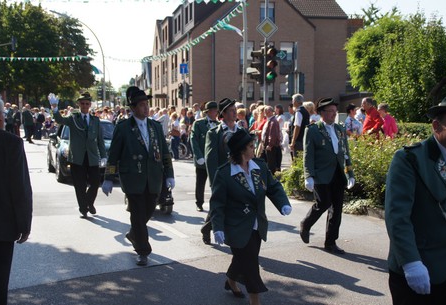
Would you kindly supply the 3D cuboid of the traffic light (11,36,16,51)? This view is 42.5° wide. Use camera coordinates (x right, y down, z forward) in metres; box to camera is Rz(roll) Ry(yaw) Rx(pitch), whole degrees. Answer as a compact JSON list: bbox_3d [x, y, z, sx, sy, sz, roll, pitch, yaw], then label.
[{"bbox_3d":[-12.209,-6.361,33.500,0.290,0.830,0.330,-1,5,-12],"label":"traffic light"}]

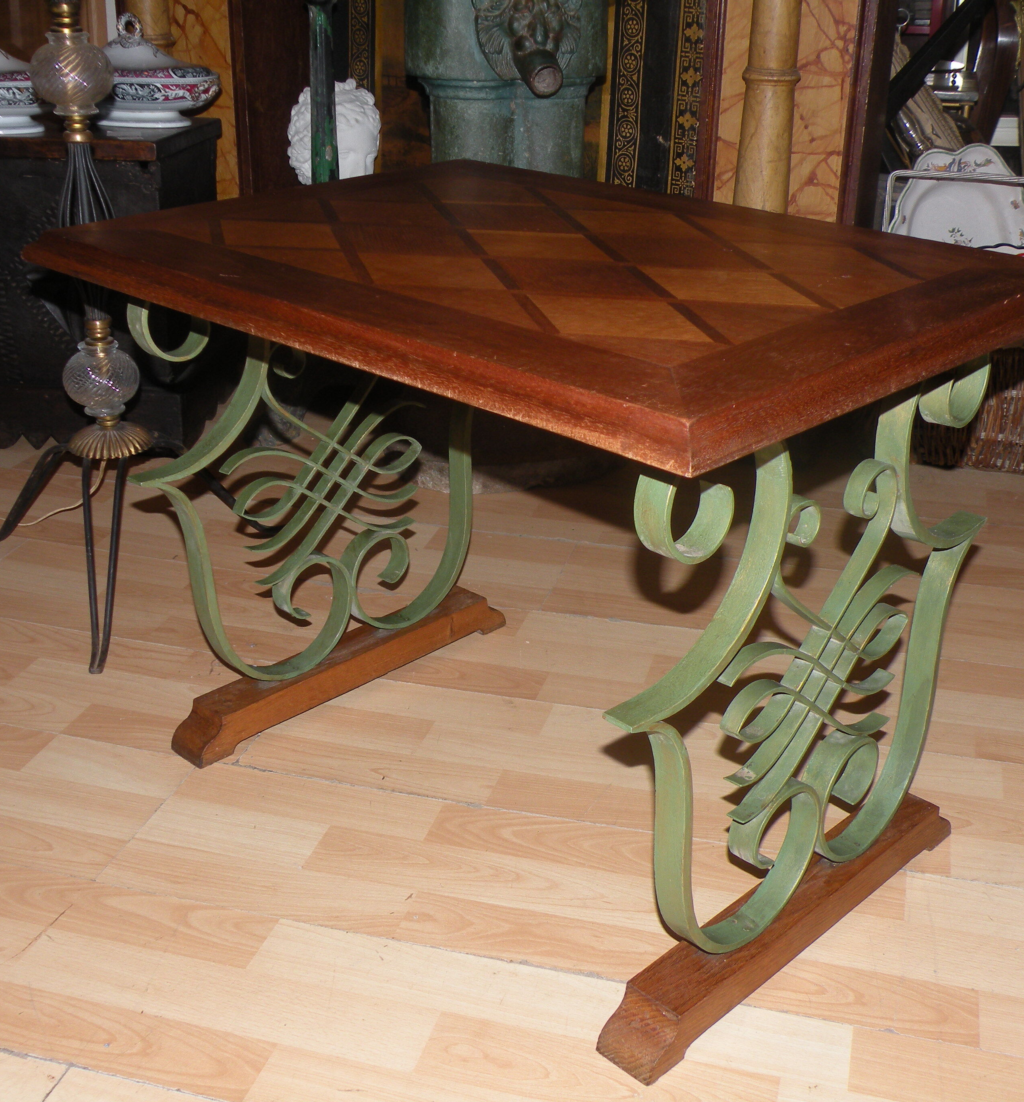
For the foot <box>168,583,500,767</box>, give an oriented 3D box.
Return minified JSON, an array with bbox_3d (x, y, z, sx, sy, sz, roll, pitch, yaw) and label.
[{"bbox_3d":[-0.168,0.120,1.472,0.411,0.044,0.048,-23,33,-40],"label":"foot"}]

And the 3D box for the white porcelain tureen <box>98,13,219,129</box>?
[{"bbox_3d":[-0.539,-0.697,2.025,0.305,0.151,0.195,12,28,25],"label":"white porcelain tureen"}]

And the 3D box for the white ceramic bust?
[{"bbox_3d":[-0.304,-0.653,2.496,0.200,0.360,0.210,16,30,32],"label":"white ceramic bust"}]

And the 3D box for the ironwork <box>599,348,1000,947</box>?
[{"bbox_3d":[0.216,0.070,1.004,0.425,0.438,0.026,-23,33,-40],"label":"ironwork"}]

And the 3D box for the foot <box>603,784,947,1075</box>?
[{"bbox_3d":[0.224,0.285,1.112,0.411,0.044,0.048,-23,33,-40],"label":"foot"}]

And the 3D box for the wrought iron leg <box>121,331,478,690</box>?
[{"bbox_3d":[-0.177,-0.095,1.364,0.425,0.438,0.026,-23,33,-40],"label":"wrought iron leg"}]

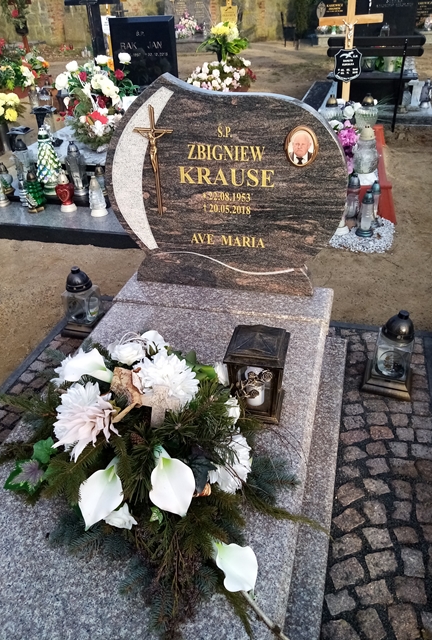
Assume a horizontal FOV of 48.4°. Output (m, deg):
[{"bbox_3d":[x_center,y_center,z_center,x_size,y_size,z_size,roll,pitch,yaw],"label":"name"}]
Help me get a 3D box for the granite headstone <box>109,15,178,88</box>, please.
[{"bbox_3d":[-0.766,-2.852,5.167,0.652,0.616,0.100,6,37,14],"label":"granite headstone"}]

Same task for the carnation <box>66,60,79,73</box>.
[{"bbox_3d":[-0.931,-1.644,3.118,0.080,0.071,0.080,7,36,14],"label":"carnation"}]

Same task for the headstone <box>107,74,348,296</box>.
[{"bbox_3d":[0.029,-0.485,1.802,0.895,0.798,0.110,7,36,14],"label":"headstone"}]

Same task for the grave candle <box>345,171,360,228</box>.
[{"bbox_3d":[0.815,-0.712,2.852,0.085,0.317,0.085,7,36,14],"label":"grave candle"}]

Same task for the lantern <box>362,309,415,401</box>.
[{"bbox_3d":[0.672,0.110,1.826,0.180,0.335,0.180,6,37,14],"label":"lantern"}]

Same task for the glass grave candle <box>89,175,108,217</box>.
[{"bbox_3d":[-0.747,-0.791,3.051,0.119,0.249,0.119,7,36,14],"label":"glass grave candle"}]

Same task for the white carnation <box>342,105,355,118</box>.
[{"bbox_3d":[1.033,-1.618,3.740,0.085,0.085,0.085,6,37,14],"label":"white carnation"}]

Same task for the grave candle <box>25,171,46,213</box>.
[{"bbox_3d":[-1.265,-0.879,3.291,0.120,0.260,0.110,1,36,8],"label":"grave candle"}]

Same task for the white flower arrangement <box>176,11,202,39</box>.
[{"bbox_3d":[-0.560,-5.998,9.791,0.540,0.480,0.440,6,37,14],"label":"white flower arrangement"}]

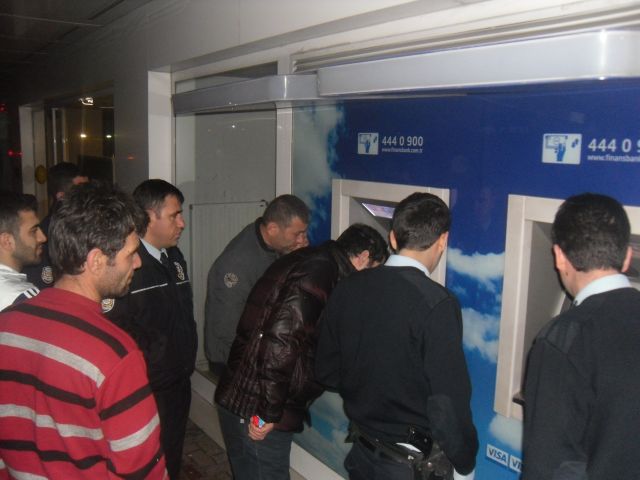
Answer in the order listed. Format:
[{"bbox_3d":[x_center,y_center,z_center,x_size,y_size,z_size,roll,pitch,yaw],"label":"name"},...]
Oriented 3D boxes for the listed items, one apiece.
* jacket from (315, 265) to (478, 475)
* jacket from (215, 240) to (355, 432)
[{"bbox_3d":[0.222,0.351,1.800,0.500,0.580,0.360,7,11,34],"label":"jacket"},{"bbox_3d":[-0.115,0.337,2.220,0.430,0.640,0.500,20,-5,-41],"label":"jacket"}]

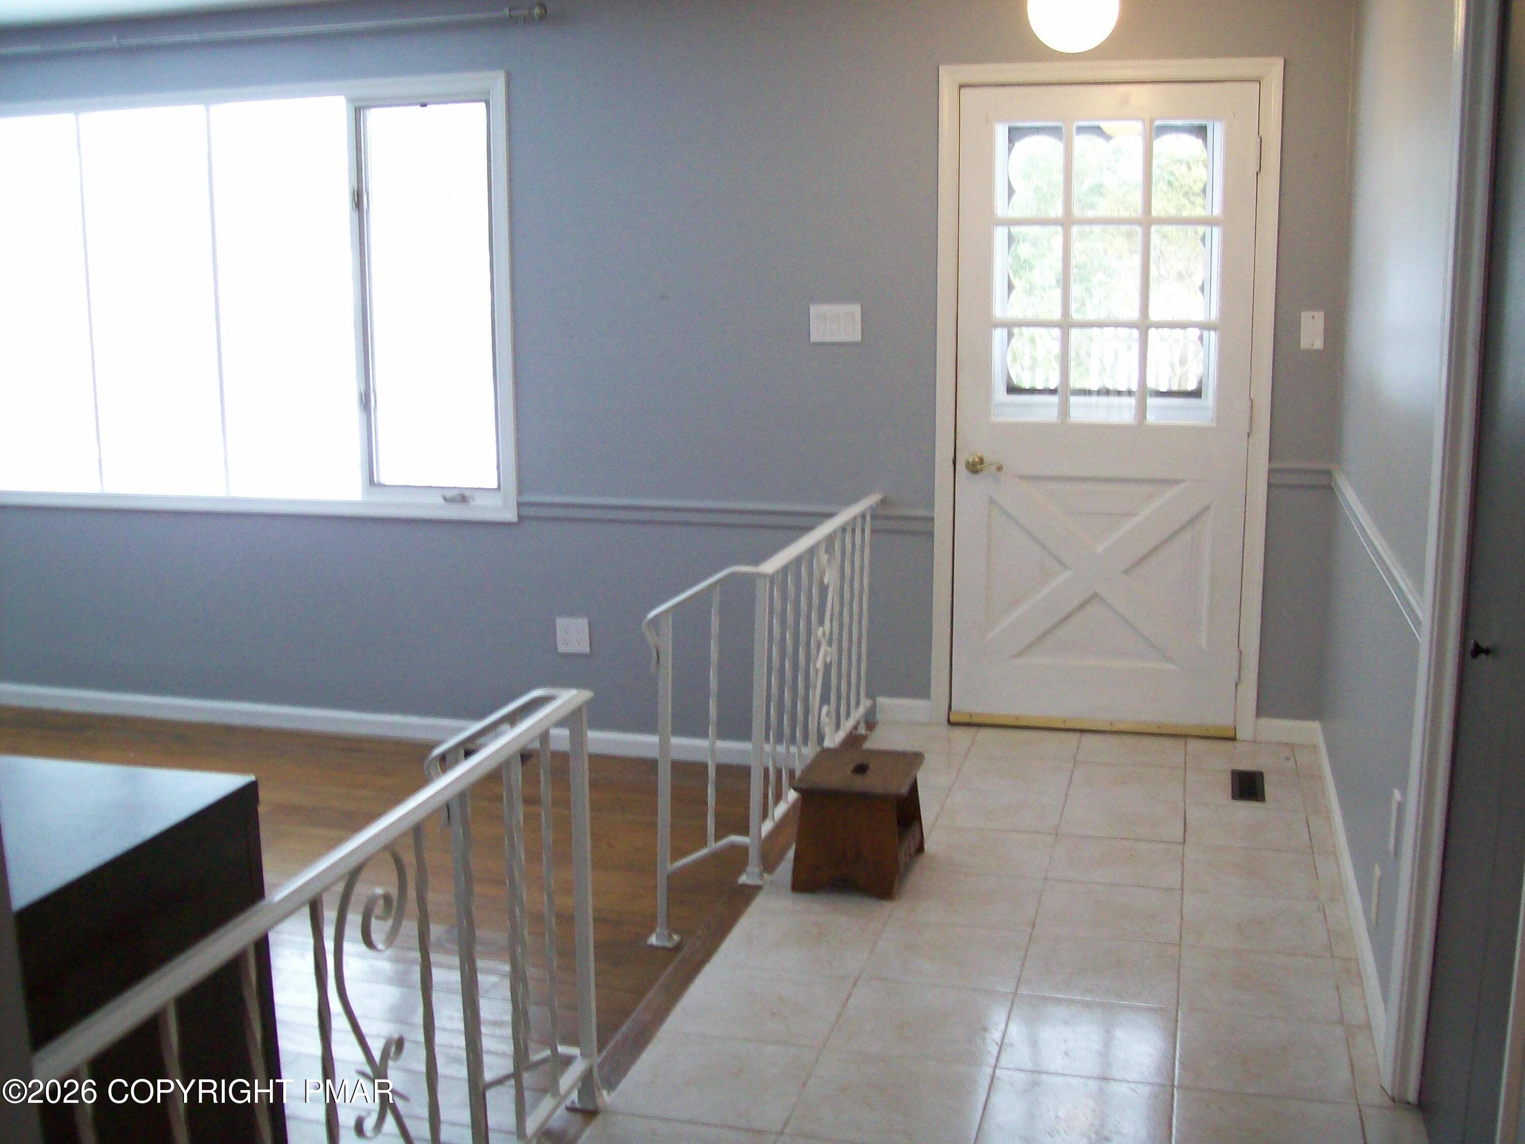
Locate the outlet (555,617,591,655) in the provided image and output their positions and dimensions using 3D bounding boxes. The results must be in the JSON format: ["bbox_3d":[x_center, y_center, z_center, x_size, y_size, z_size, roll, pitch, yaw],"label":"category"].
[{"bbox_3d":[-0.663,0.224,5.559,0.118,0.123,0.012,2,11,15],"label":"outlet"}]

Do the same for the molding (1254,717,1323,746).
[{"bbox_3d":[1.644,0.500,4.967,0.186,0.077,0.015,2,11,15],"label":"molding"}]

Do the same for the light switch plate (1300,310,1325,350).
[{"bbox_3d":[1.642,-0.719,4.731,0.066,0.111,0.010,2,11,15],"label":"light switch plate"}]

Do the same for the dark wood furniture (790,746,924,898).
[{"bbox_3d":[0.248,0.625,3.978,0.270,0.260,0.358,2,11,15],"label":"dark wood furniture"}]

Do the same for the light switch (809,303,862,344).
[{"bbox_3d":[0.237,-0.800,5.106,0.167,0.121,0.012,2,11,15],"label":"light switch"}]

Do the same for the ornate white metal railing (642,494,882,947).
[{"bbox_3d":[0.043,0.333,4.599,0.311,0.989,1.495,2,11,15],"label":"ornate white metal railing"}]

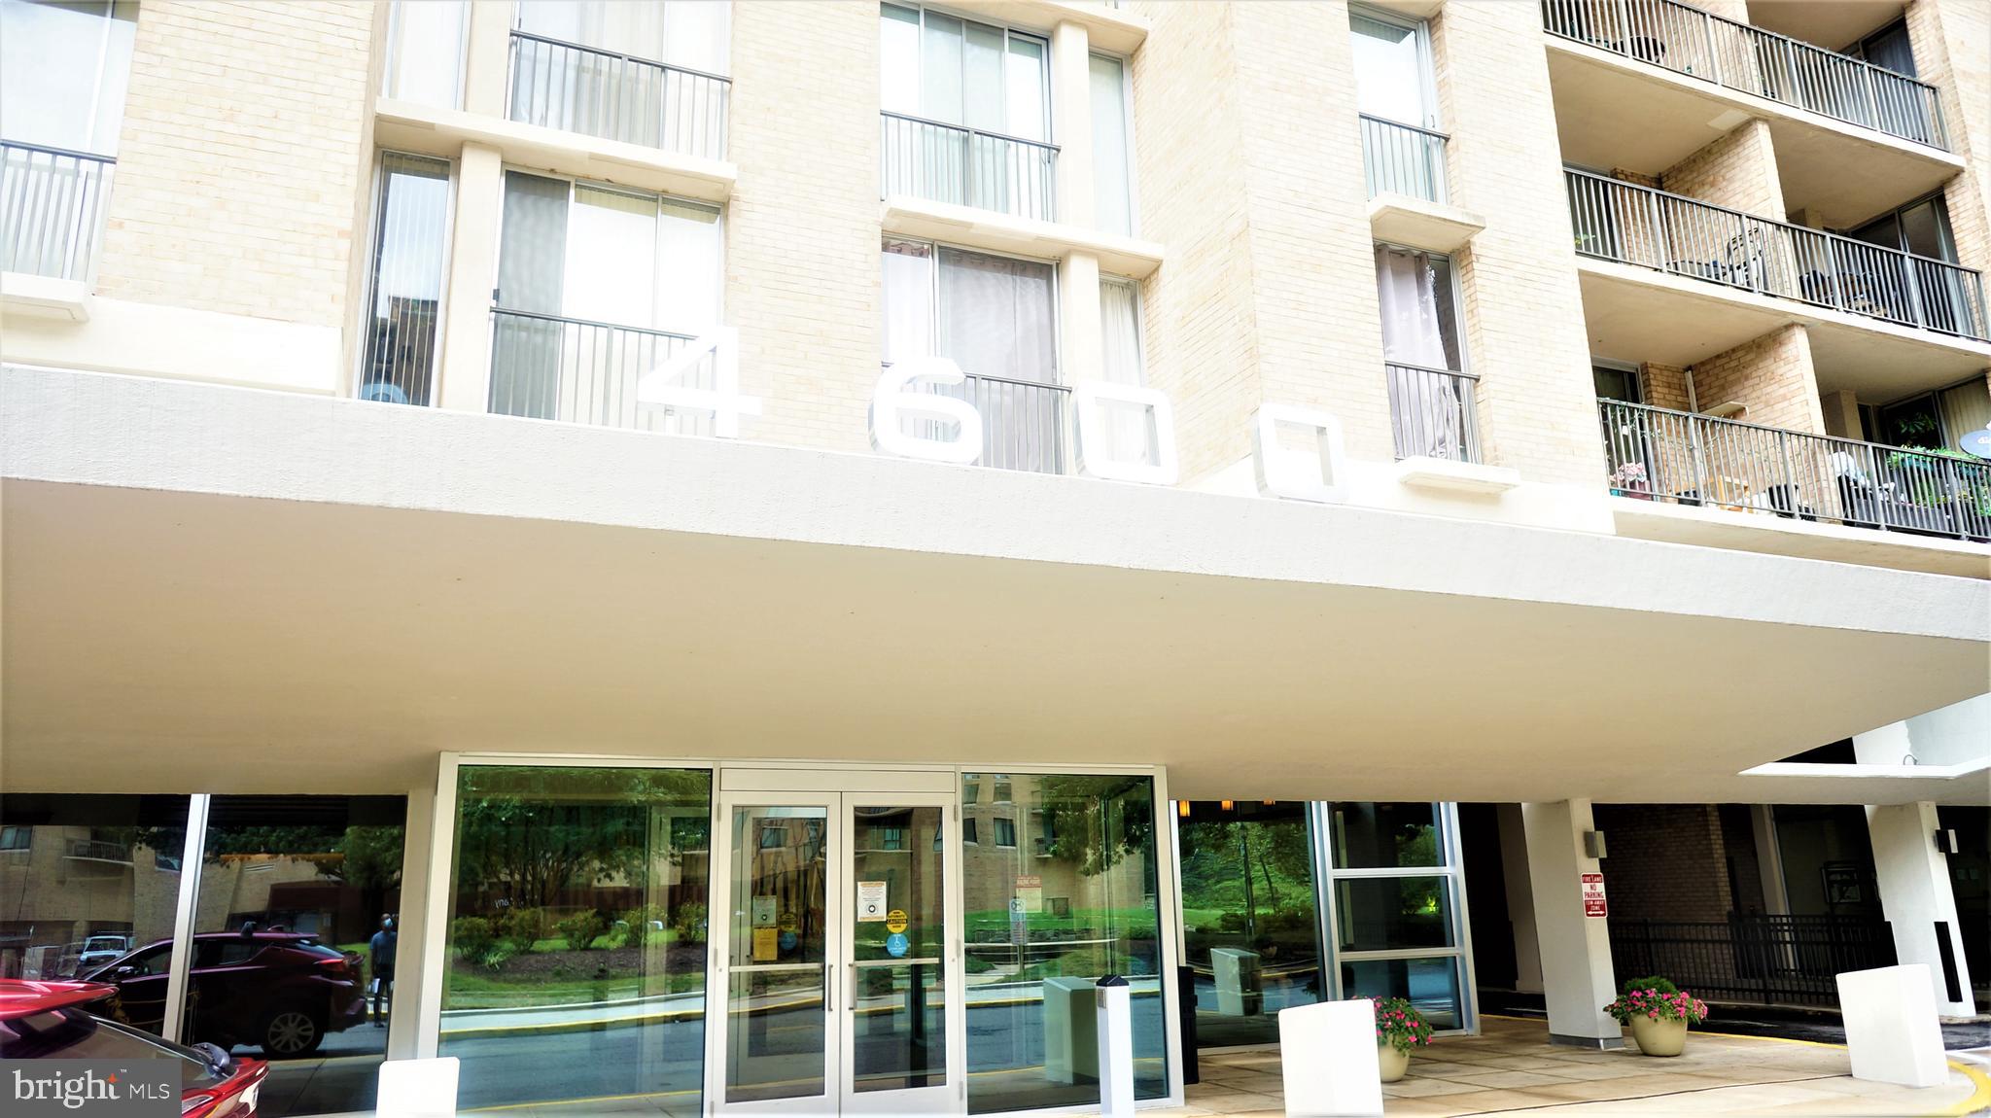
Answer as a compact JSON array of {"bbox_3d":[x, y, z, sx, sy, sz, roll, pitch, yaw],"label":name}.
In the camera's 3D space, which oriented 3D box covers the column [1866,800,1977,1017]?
[{"bbox_3d":[11.264,4.242,15.461,0.322,2.484,0.675,4,-15,-22],"label":"column"}]

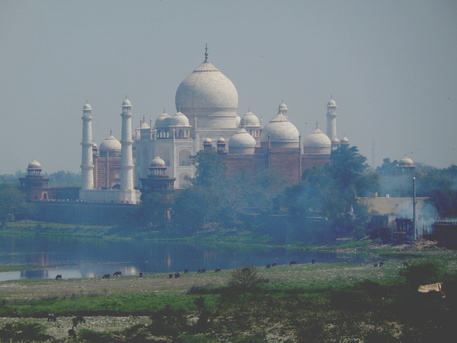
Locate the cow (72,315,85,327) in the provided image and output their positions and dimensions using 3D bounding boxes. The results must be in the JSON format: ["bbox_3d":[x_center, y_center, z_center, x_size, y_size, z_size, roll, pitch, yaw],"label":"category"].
[{"bbox_3d":[-23.560,23.420,690.000,2.100,1.450,0.700,0,0,-21],"label":"cow"}]

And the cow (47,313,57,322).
[{"bbox_3d":[-28.210,23.310,700.000,1.900,1.350,0.650,0,0,12],"label":"cow"}]

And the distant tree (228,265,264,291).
[{"bbox_3d":[2.990,18.970,770.000,5.900,4.600,5.500,0,0,0],"label":"distant tree"}]

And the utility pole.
[{"bbox_3d":[58.580,11.740,1380.000,0.650,20.000,0.650,0,0,0],"label":"utility pole"}]

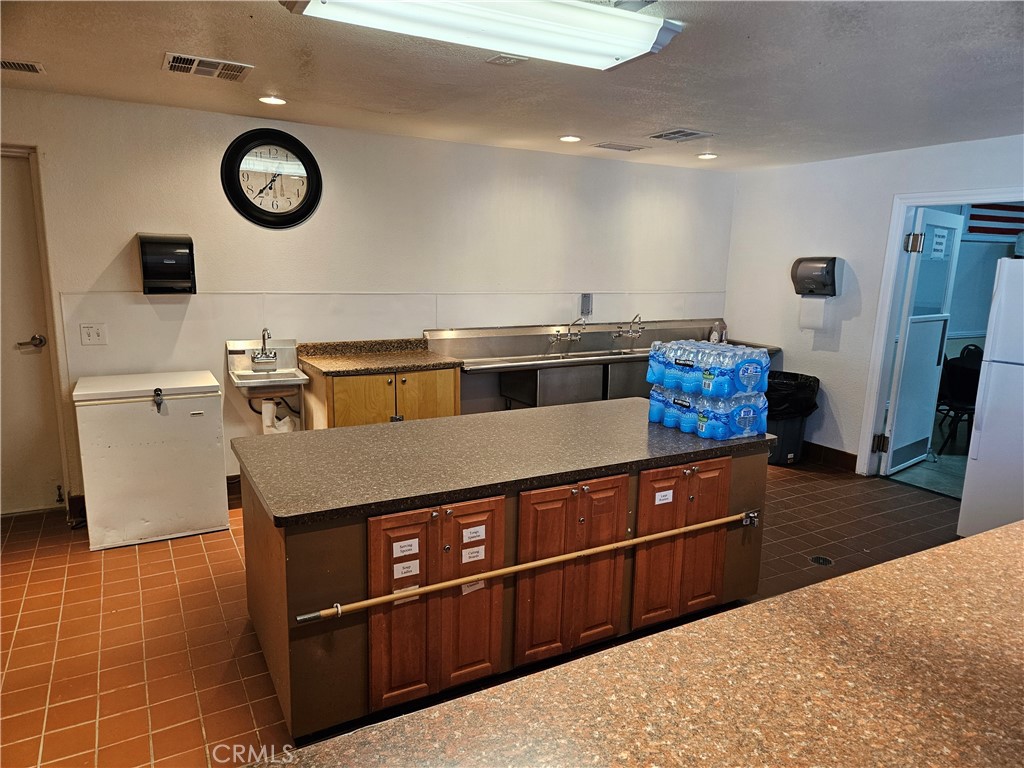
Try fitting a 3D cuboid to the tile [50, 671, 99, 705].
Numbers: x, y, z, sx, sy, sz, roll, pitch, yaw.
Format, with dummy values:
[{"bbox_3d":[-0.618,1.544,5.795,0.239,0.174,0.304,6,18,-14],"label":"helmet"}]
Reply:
[{"bbox_3d":[-1.641,1.150,2.554,0.152,0.012,0.152,-5,13,-29],"label":"tile"}]

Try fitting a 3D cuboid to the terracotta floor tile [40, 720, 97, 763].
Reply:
[{"bbox_3d":[-1.472,1.193,2.265,0.150,0.012,0.150,-5,13,-29],"label":"terracotta floor tile"}]

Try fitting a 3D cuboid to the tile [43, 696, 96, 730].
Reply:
[{"bbox_3d":[-1.562,1.177,2.420,0.152,0.012,0.152,-5,13,-29],"label":"tile"}]

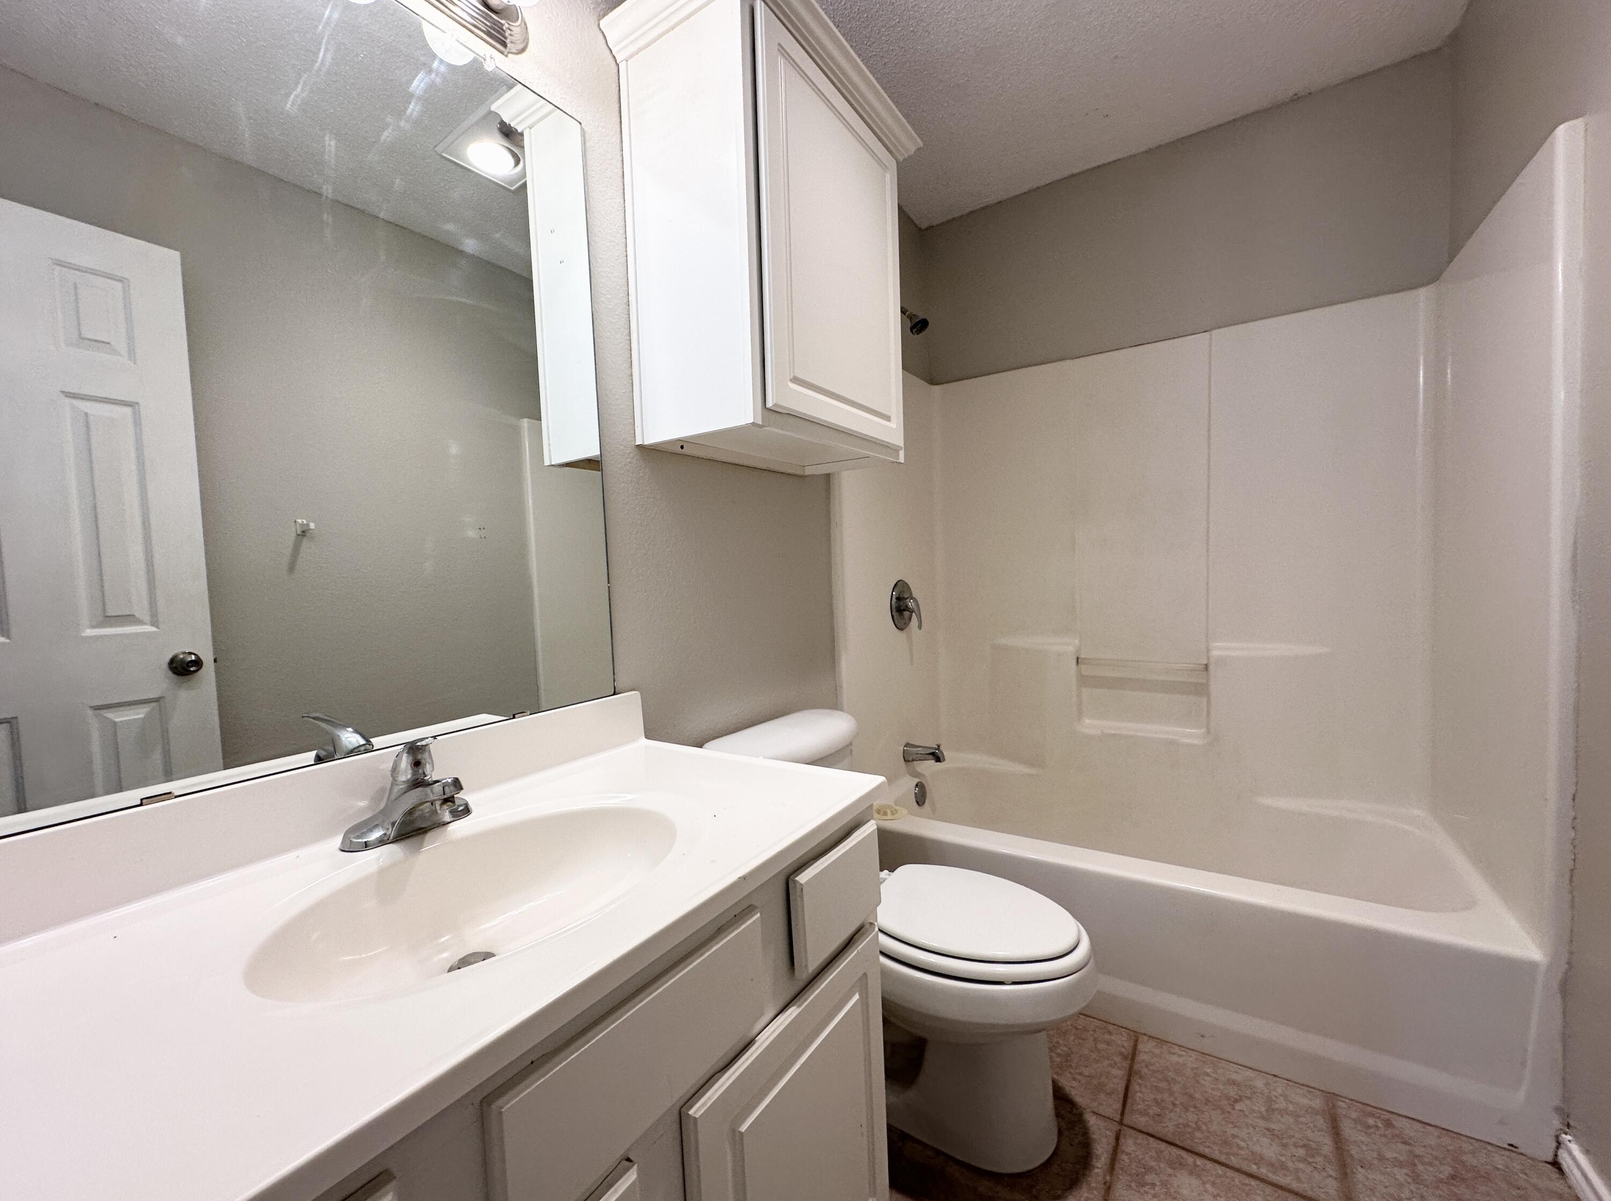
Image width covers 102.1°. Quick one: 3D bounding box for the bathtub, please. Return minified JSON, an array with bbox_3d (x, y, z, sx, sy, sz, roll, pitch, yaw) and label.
[{"bbox_3d":[0.962,0.823,1.920,1.500,0.386,0.778,0,3,33],"label":"bathtub"}]

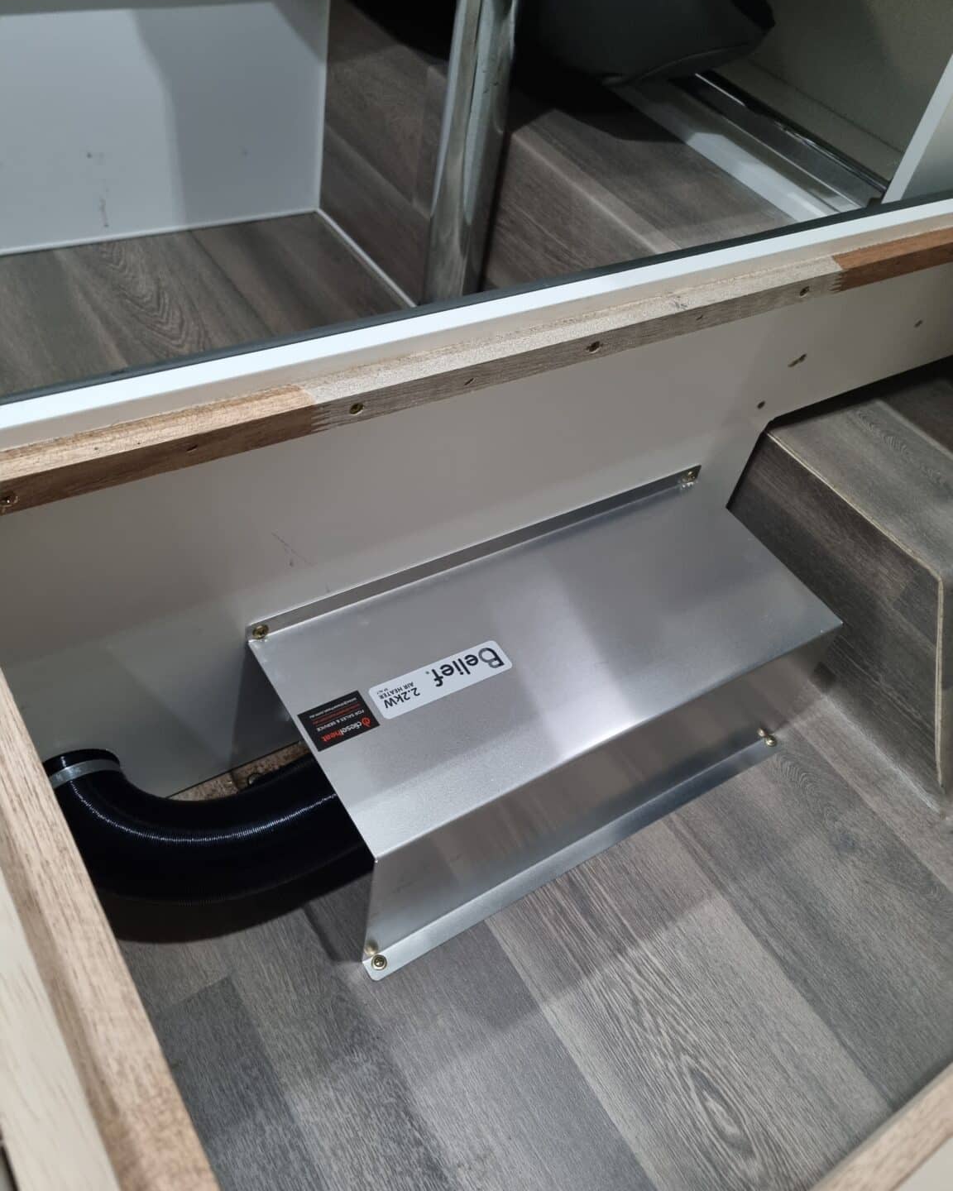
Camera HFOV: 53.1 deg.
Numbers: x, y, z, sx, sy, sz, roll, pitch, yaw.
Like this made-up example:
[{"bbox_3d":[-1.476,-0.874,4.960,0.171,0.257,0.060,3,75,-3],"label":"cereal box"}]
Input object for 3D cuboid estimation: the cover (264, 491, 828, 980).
[{"bbox_3d":[0.060,0.076,0.735,0.410,0.171,0.193,-21,54,-27],"label":"cover"}]

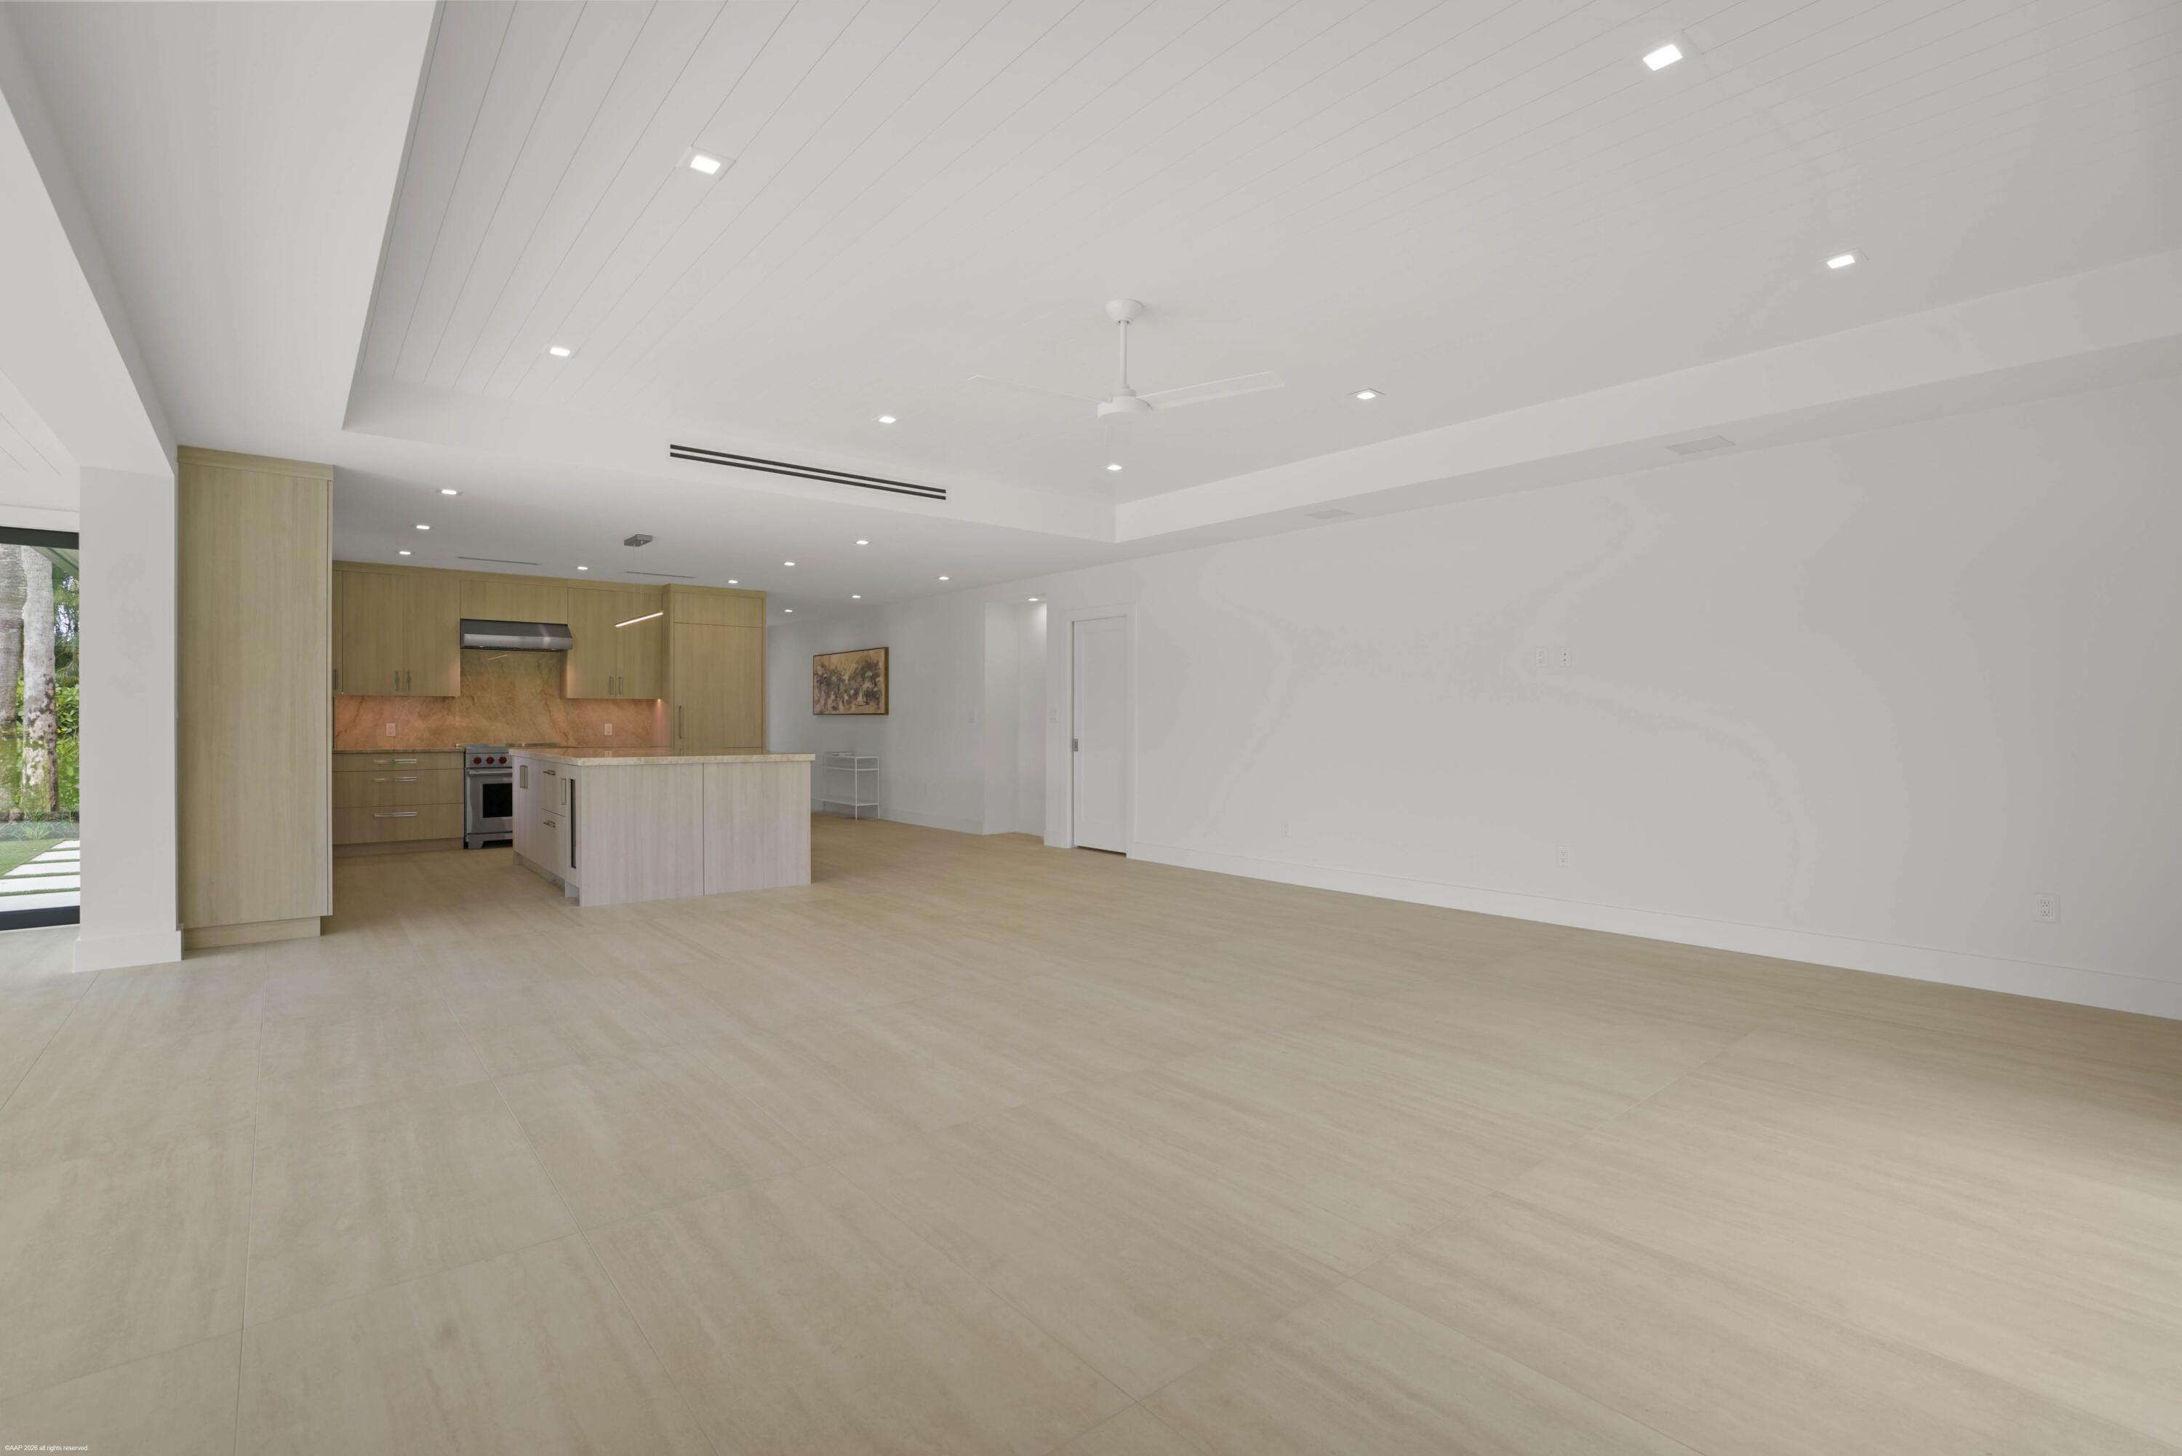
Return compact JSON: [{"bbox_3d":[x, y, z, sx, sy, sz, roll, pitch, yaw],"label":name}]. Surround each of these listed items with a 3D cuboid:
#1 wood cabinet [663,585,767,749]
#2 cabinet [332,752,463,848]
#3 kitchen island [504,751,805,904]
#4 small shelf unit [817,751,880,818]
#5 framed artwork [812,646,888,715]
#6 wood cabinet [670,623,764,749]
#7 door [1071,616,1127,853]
[{"bbox_3d":[-4.040,-0.174,10.258,0.950,2.480,0.720,0,1,-40],"label":"wood cabinet"},{"bbox_3d":[-6.148,0.602,8.598,0.920,0.810,0.620,0,1,-40],"label":"cabinet"},{"bbox_3d":[-3.321,0.635,7.360,1.500,0.920,2.380,0,1,-40],"label":"kitchen island"},{"bbox_3d":[-2.869,0.680,11.481,0.320,0.750,1.000,0,1,-41],"label":"small shelf unit"},{"bbox_3d":[-2.909,-0.537,11.640,0.050,0.775,1.812,0,1,-41],"label":"framed artwork"},{"bbox_3d":[-4.024,-0.013,10.248,0.900,2.060,0.680,0,1,-40],"label":"wood cabinet"},{"bbox_3d":[0.066,0.067,8.430,0.045,2.030,0.700,0,1,-41],"label":"door"}]

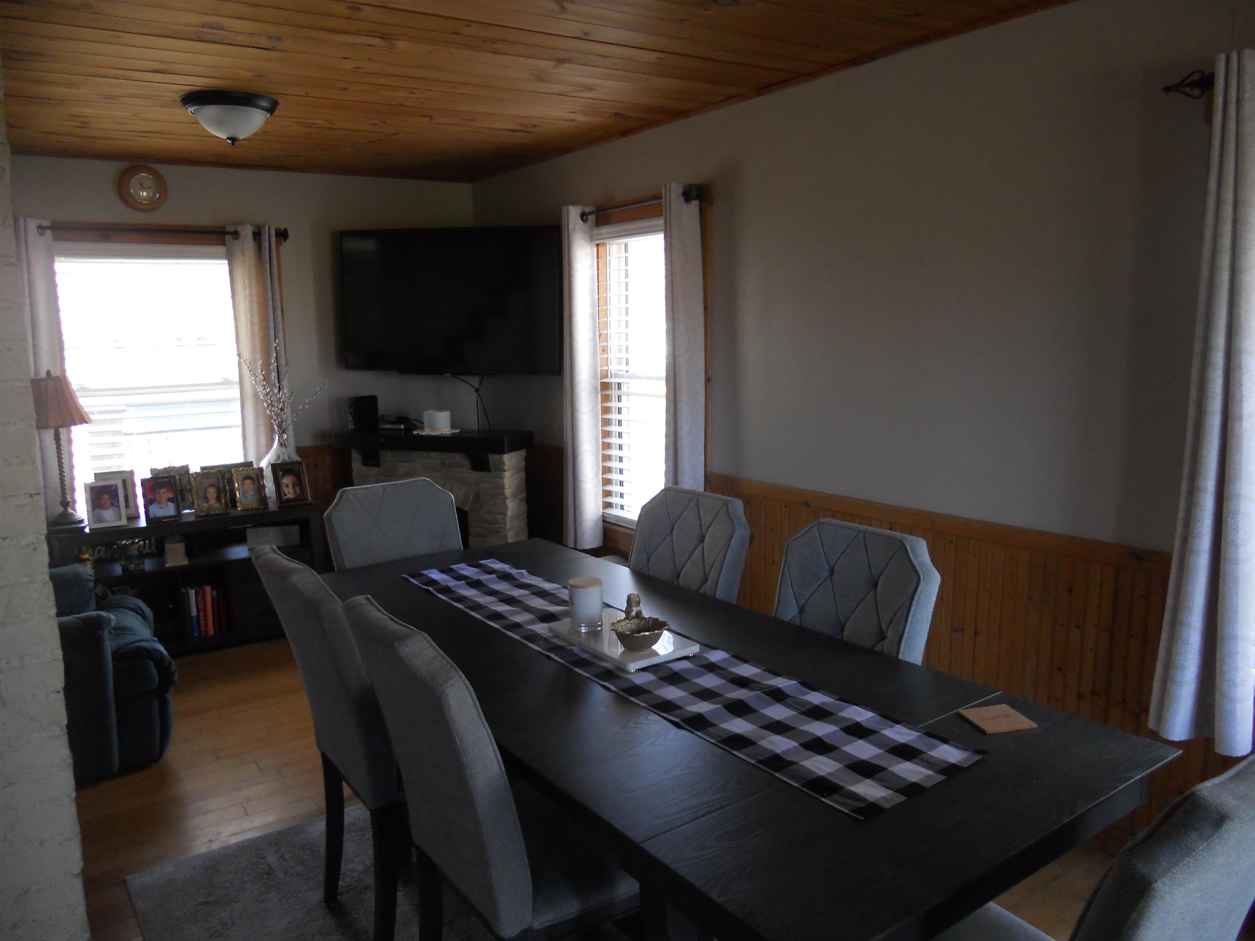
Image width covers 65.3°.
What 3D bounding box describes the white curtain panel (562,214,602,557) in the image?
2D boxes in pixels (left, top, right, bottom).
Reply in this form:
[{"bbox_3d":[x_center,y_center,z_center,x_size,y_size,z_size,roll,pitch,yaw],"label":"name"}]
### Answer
[{"bbox_3d":[-0.213,-0.420,4.632,0.105,1.620,0.175,-6,10,-34],"label":"white curtain panel"}]

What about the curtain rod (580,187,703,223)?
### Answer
[{"bbox_3d":[0.003,-1.143,4.257,0.090,0.060,1.066,-6,10,-33],"label":"curtain rod"}]

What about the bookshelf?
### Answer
[{"bbox_3d":[-2.113,0.531,4.759,1.185,0.642,0.335,-6,10,-34],"label":"bookshelf"}]

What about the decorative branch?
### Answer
[{"bbox_3d":[-1.726,-0.412,4.905,0.431,0.503,0.300,-7,10,-34],"label":"decorative branch"}]

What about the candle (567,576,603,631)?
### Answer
[{"bbox_3d":[-0.101,0.323,2.361,0.082,0.115,0.082,-1,8,0],"label":"candle"}]

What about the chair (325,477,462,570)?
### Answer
[{"bbox_3d":[-0.649,0.556,3.240,0.475,0.975,0.605,-6,10,-34],"label":"chair"}]

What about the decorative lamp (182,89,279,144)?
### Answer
[{"bbox_3d":[-1.399,-1.232,3.462,0.326,0.160,0.326,-7,10,-34],"label":"decorative lamp"}]

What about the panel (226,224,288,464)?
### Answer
[{"bbox_3d":[-1.903,-0.467,5.113,0.259,1.580,0.110,-6,10,-33],"label":"panel"}]

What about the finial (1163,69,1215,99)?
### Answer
[{"bbox_3d":[1.324,-0.907,2.311,0.065,0.065,0.115,-6,10,-34],"label":"finial"}]

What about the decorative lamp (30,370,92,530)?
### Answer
[{"bbox_3d":[-2.480,-0.096,4.287,0.300,0.686,0.300,-6,10,-33],"label":"decorative lamp"}]

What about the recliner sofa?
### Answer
[{"bbox_3d":[-2.248,0.524,3.577,0.940,1.000,0.950,-7,10,-34],"label":"recliner sofa"}]

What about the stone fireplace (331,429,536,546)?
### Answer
[{"bbox_3d":[-1.007,0.284,5.158,0.974,0.987,0.295,2,9,19],"label":"stone fireplace"}]

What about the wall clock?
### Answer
[{"bbox_3d":[-2.281,-1.323,4.603,0.212,0.212,0.050,-7,10,-34],"label":"wall clock"}]

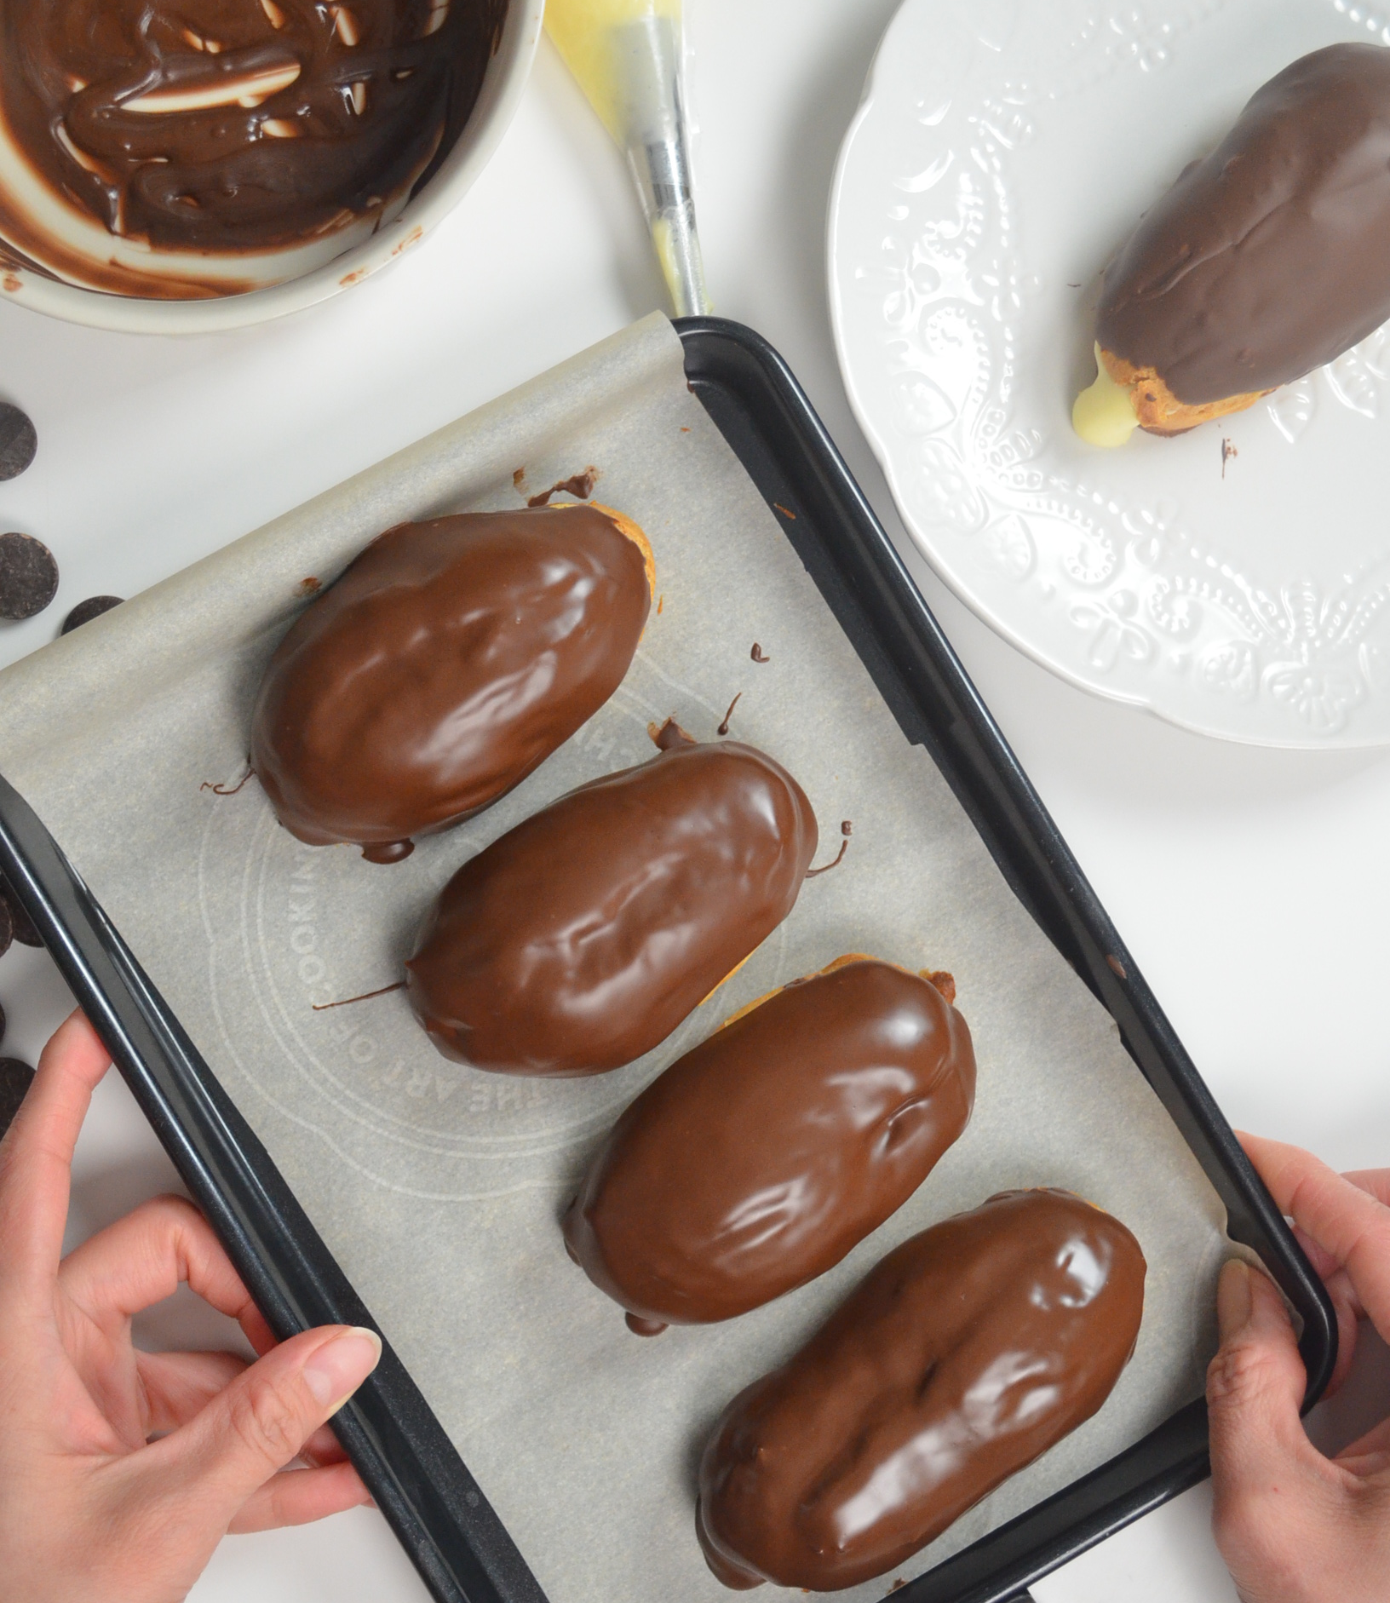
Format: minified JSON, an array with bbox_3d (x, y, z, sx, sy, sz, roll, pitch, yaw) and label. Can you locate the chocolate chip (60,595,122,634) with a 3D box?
[{"bbox_3d":[-0.145,-0.040,0.690,0.022,0.006,0.022,0,87,0],"label":"chocolate chip"}]

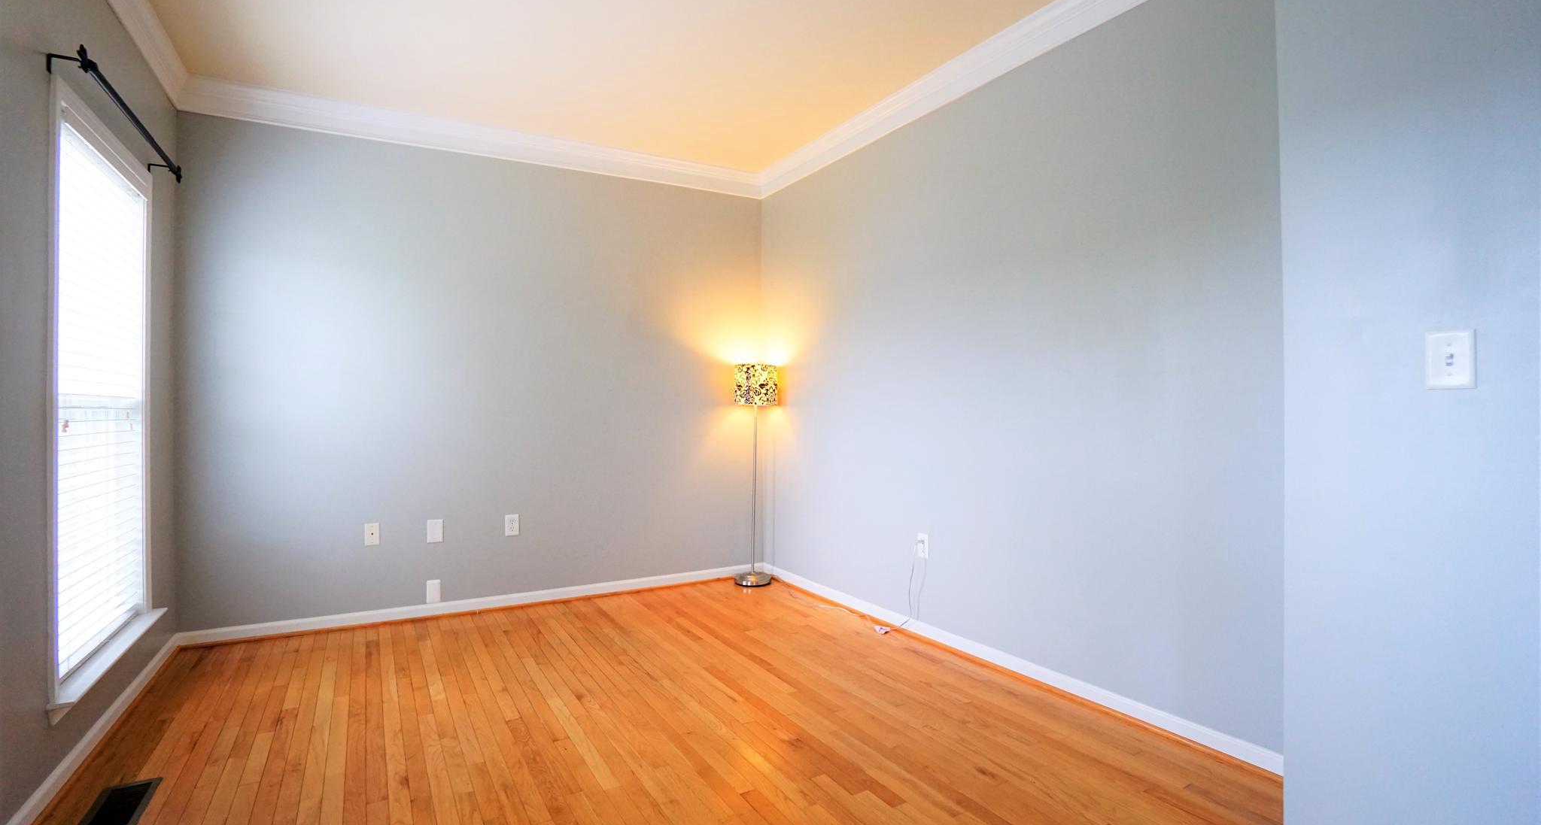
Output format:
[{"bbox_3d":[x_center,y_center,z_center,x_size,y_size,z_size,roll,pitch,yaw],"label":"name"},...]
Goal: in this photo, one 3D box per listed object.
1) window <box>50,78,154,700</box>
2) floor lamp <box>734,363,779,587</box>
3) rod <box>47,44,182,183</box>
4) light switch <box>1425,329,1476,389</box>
[{"bbox_3d":[-2.324,-0.074,2.236,0.090,1.800,1.000,0,0,-32],"label":"window"},{"bbox_3d":[-0.103,0.400,4.210,0.283,1.425,0.283,0,0,0],"label":"floor lamp"},{"bbox_3d":[-2.296,-1.020,2.312,0.100,0.100,1.190,0,0,-32],"label":"rod"},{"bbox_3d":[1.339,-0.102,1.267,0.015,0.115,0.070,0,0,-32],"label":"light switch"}]

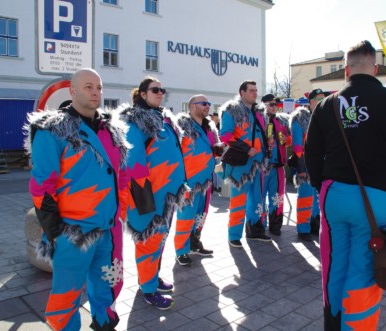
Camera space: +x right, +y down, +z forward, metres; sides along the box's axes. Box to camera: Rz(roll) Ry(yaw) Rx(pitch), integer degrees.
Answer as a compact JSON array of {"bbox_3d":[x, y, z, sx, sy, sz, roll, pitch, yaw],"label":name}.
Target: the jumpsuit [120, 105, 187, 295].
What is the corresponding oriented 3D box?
[{"bbox_3d":[-0.310,0.268,2.973,0.400,1.489,0.550,2,6,28],"label":"jumpsuit"}]

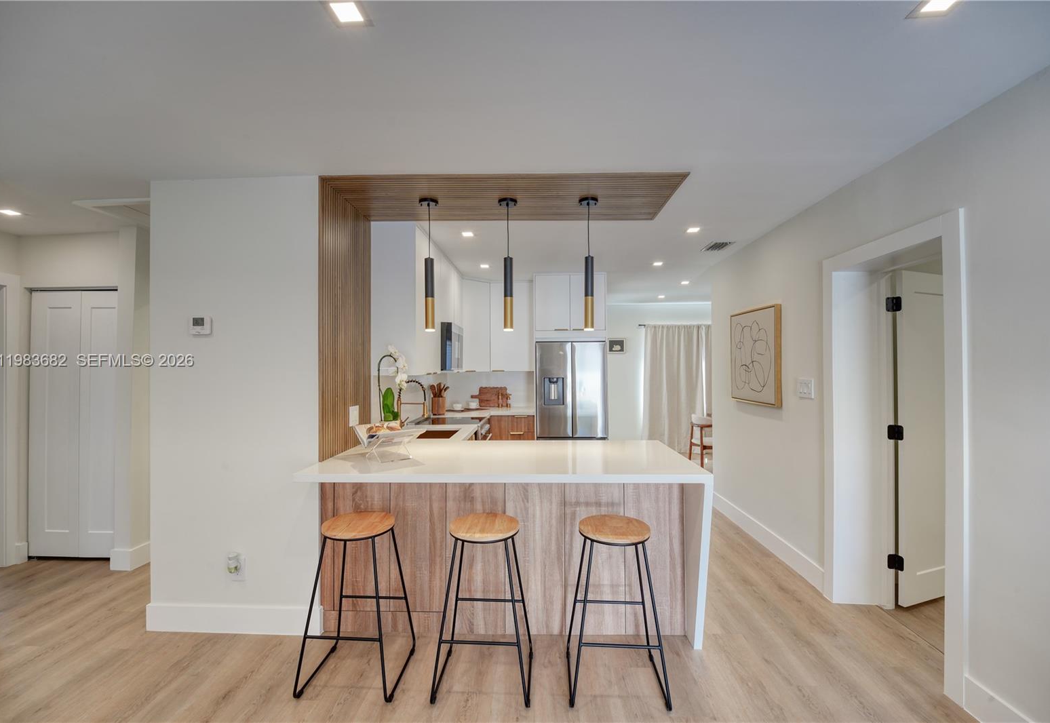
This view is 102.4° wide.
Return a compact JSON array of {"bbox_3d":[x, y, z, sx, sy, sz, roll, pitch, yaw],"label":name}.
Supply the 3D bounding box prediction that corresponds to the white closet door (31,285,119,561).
[{"bbox_3d":[-3.338,0.465,3.162,0.750,2.021,0.110,0,0,1],"label":"white closet door"}]

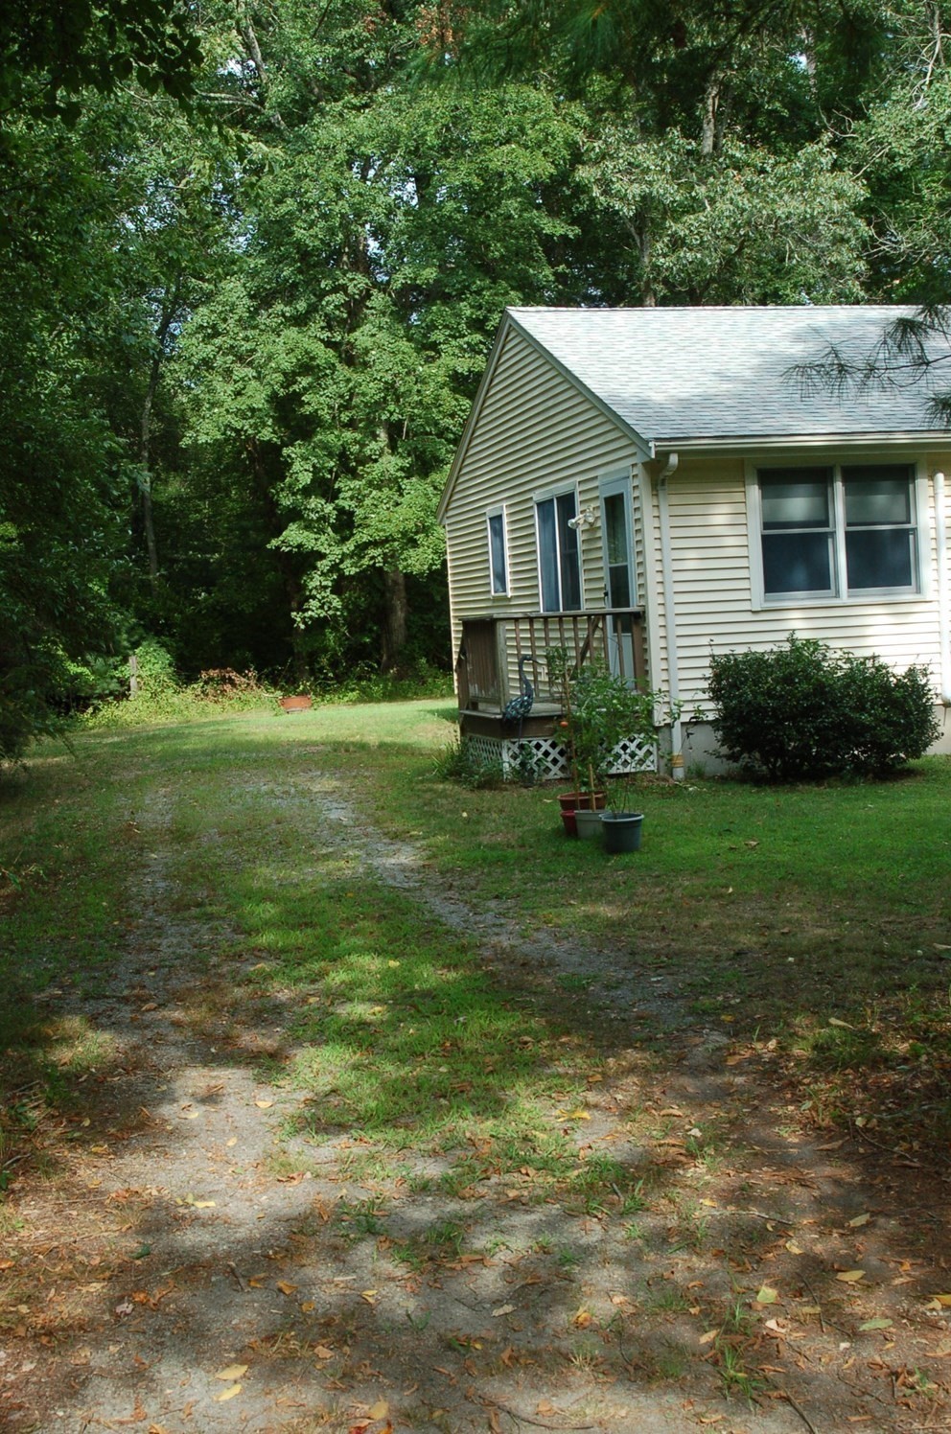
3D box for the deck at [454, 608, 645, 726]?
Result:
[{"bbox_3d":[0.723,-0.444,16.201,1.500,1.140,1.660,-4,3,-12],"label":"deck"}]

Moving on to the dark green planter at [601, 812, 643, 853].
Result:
[{"bbox_3d":[0.988,0.766,11.148,0.290,0.241,0.290,-3,3,5],"label":"dark green planter"}]

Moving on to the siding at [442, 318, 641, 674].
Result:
[{"bbox_3d":[0.552,-2.400,19.808,0.110,4.570,8.750,-4,3,-12],"label":"siding"}]

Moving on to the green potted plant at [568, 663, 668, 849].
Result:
[{"bbox_3d":[0.959,0.270,11.119,0.667,1.236,0.580,-3,3,5],"label":"green potted plant"}]

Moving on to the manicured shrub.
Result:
[{"bbox_3d":[3.126,-0.106,15.006,1.960,1.257,1.350,-4,3,-12],"label":"manicured shrub"}]

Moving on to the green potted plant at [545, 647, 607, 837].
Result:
[{"bbox_3d":[0.708,0.187,11.840,0.396,1.343,0.380,-3,3,4],"label":"green potted plant"}]

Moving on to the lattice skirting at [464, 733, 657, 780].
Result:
[{"bbox_3d":[0.778,0.329,16.230,1.480,0.410,1.620,-4,3,-12],"label":"lattice skirting"}]

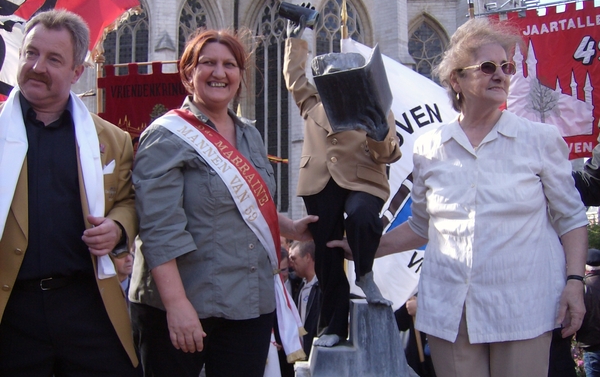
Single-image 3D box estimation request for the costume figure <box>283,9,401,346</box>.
[{"bbox_3d":[0.145,-0.063,2.186,0.400,1.170,0.430,-1,-6,8],"label":"costume figure"}]

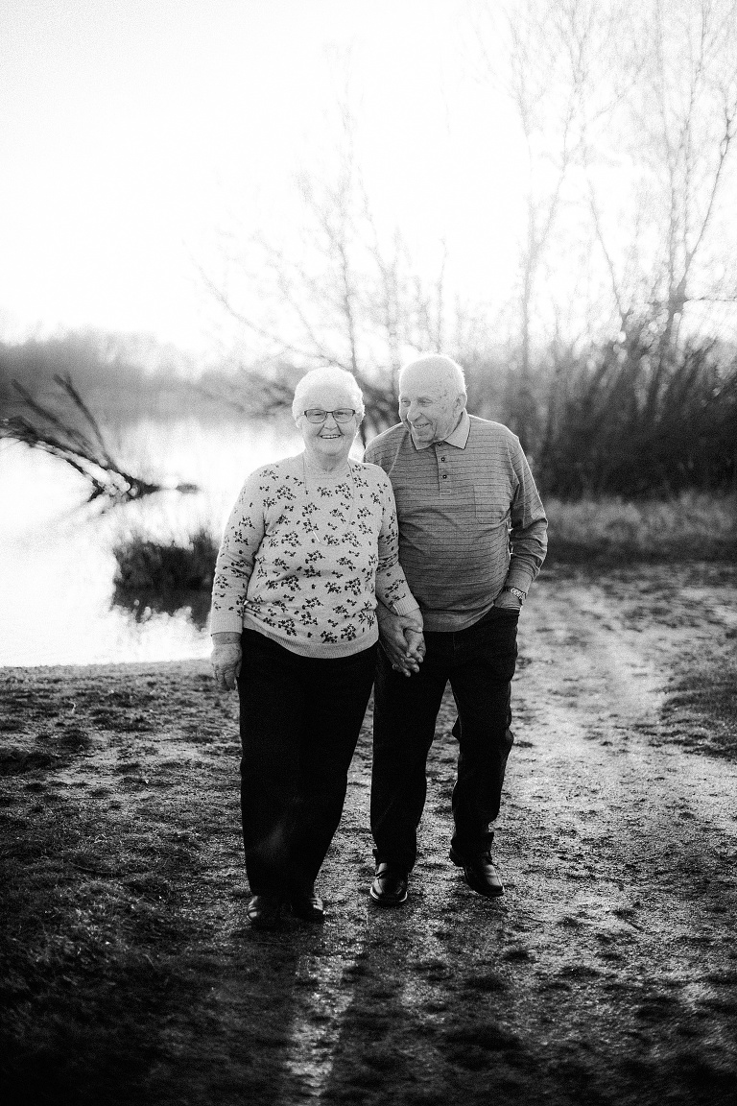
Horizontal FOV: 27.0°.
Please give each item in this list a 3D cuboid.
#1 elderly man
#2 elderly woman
[{"bbox_3d":[0.264,0.201,4.657,0.540,1.630,0.440,0,6,2],"label":"elderly man"},{"bbox_3d":[-0.151,0.250,4.431,0.590,1.580,0.380,0,6,-2],"label":"elderly woman"}]

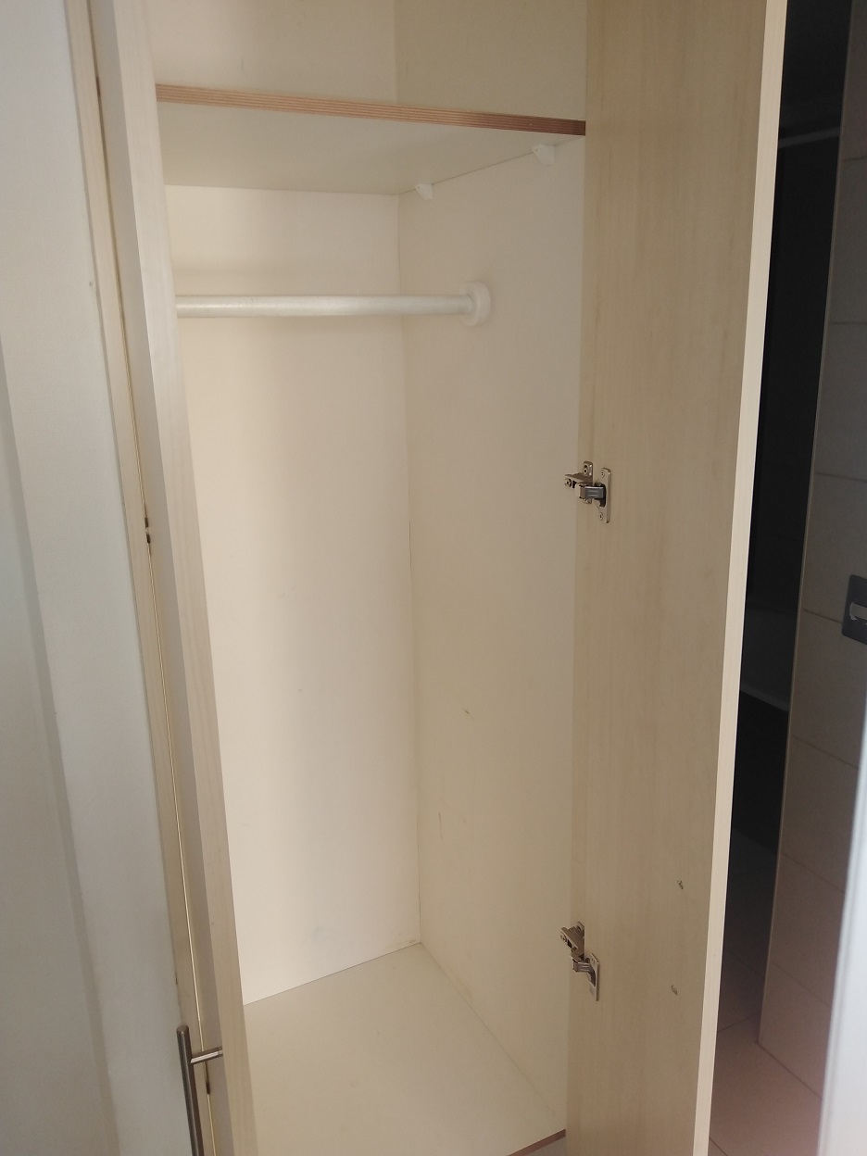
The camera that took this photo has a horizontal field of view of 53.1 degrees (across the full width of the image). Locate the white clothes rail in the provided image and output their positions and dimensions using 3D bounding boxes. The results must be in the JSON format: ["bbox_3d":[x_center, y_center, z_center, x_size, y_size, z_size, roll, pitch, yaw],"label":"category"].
[{"bbox_3d":[-0.173,-0.361,1.151,0.545,0.058,0.058,-9,16,-26],"label":"white clothes rail"}]

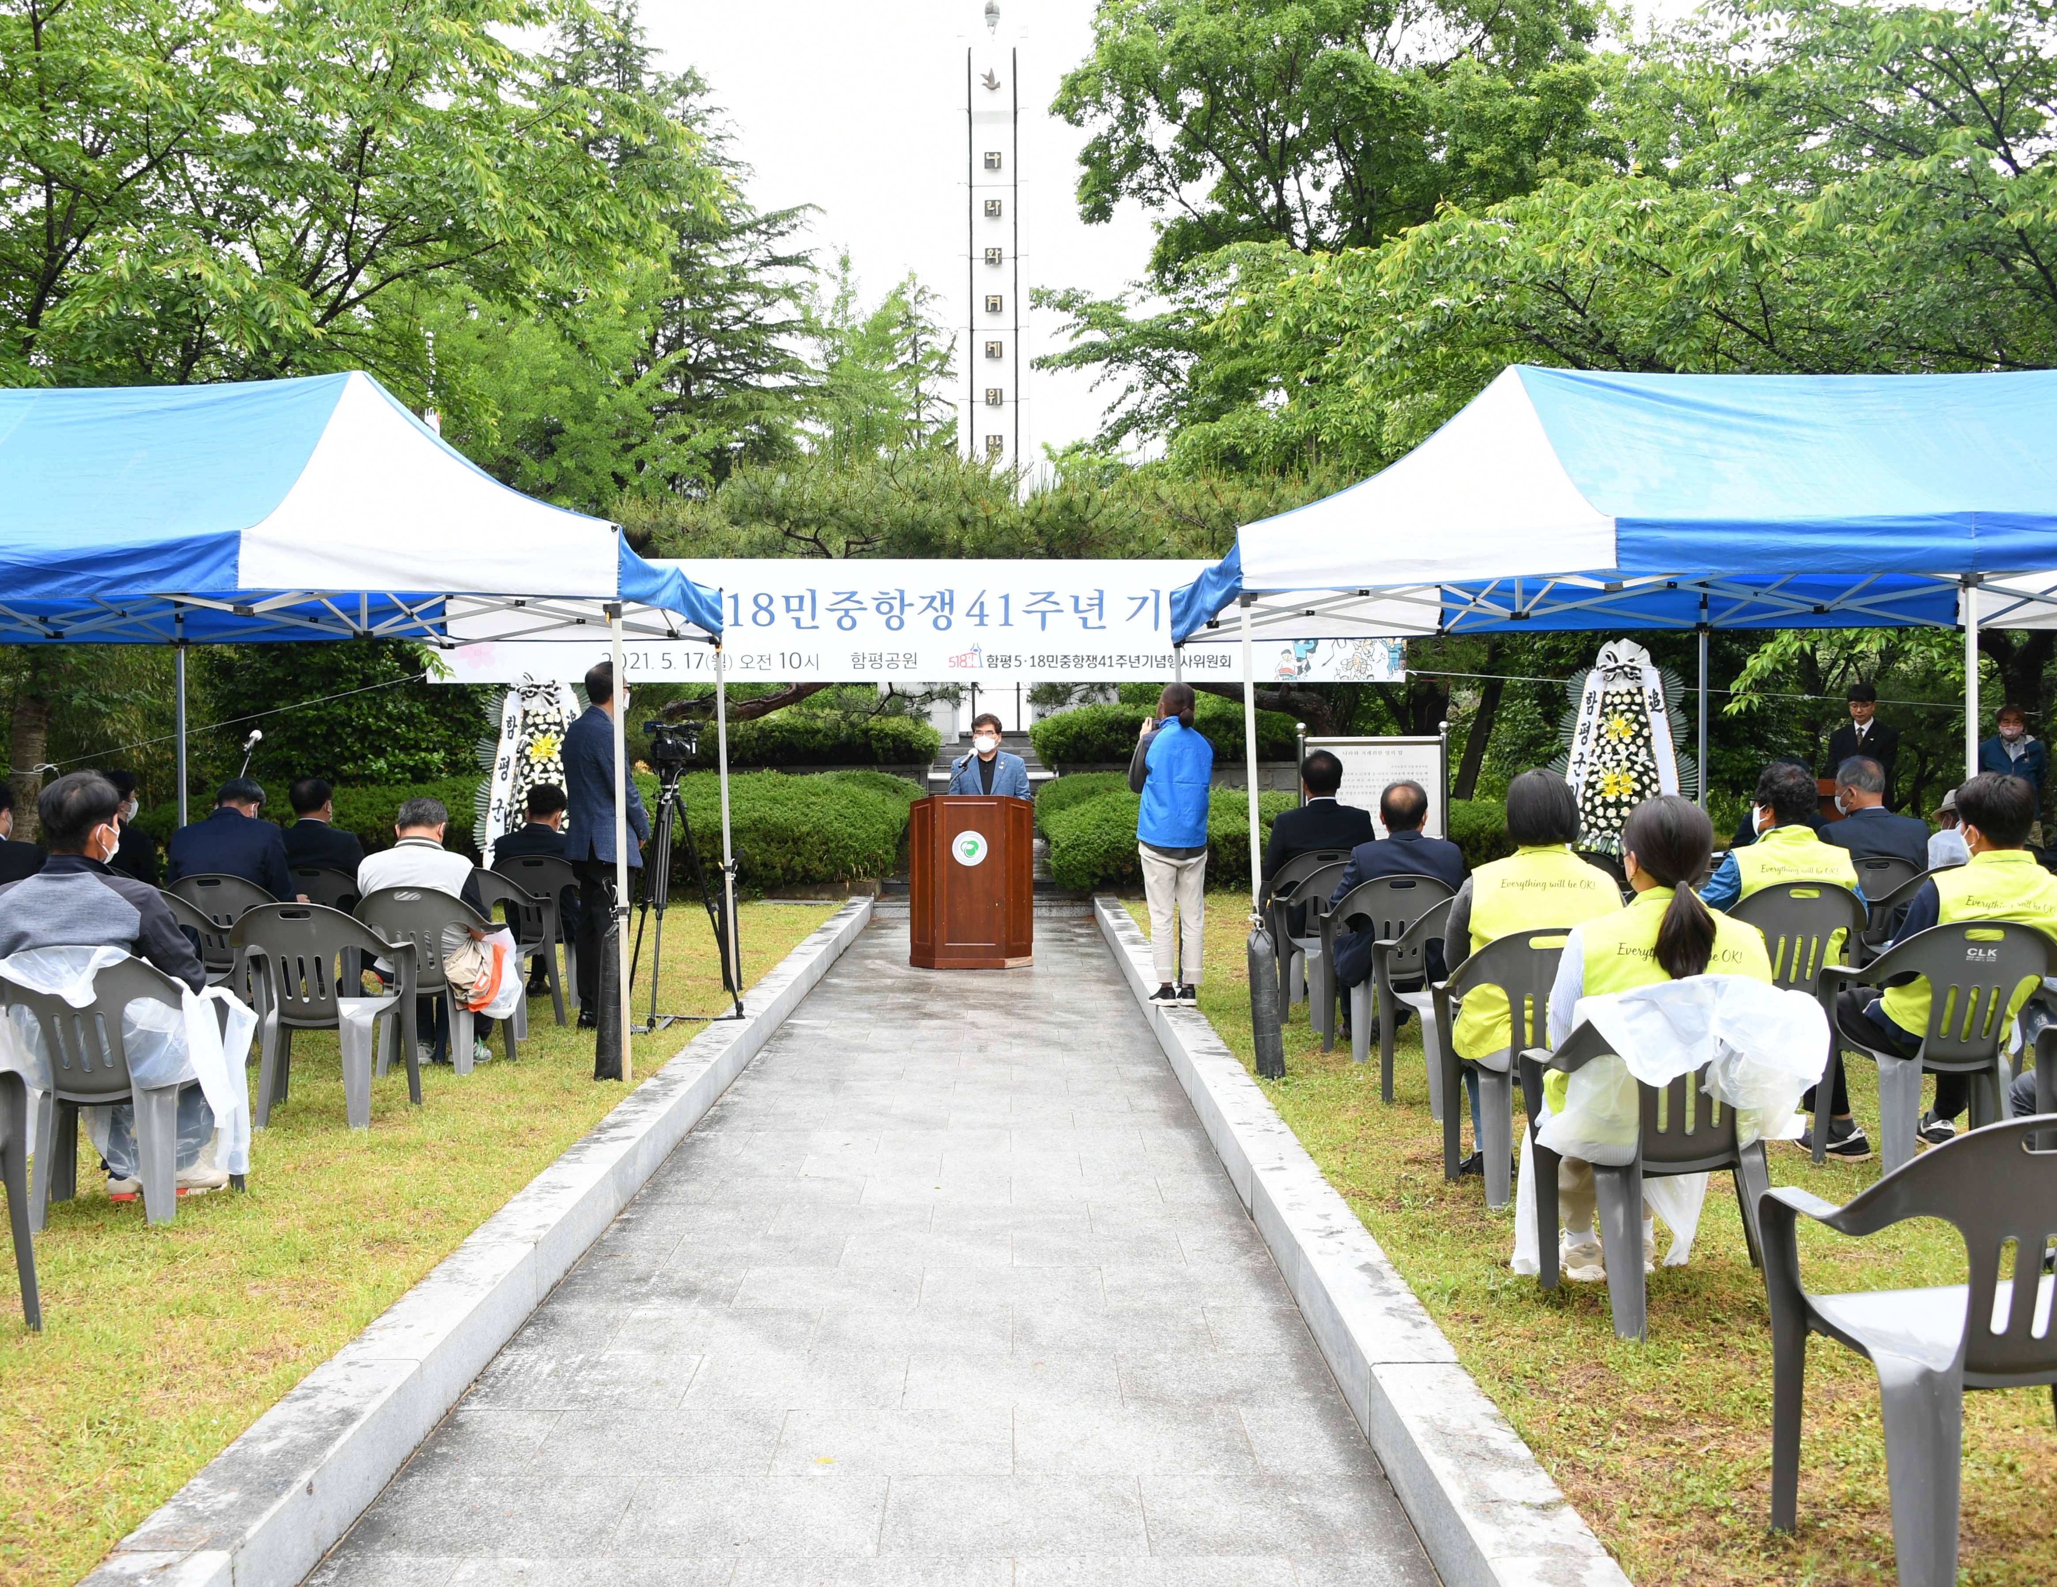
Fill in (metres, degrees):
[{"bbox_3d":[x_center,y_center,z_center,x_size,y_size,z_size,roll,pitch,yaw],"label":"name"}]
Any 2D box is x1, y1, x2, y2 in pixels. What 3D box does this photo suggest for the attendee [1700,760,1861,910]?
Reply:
[{"bbox_3d":[2.765,0.503,7.078,0.600,1.240,0.800,-1,2,-8],"label":"attendee"}]

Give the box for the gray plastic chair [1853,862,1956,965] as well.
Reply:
[{"bbox_3d":[4.299,0.704,8.741,0.580,0.790,0.560,0,1,-5],"label":"gray plastic chair"}]

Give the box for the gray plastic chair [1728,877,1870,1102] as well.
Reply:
[{"bbox_3d":[2.760,0.734,6.884,0.580,0.790,0.540,-1,2,-9],"label":"gray plastic chair"}]

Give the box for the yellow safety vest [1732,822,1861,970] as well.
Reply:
[{"bbox_3d":[2.804,0.390,6.814,0.470,0.560,0.320,-1,2,-8],"label":"yellow safety vest"}]

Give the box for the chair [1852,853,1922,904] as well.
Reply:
[{"bbox_3d":[3.808,0.678,8.503,0.580,0.790,0.540,-1,2,-3],"label":"chair"}]

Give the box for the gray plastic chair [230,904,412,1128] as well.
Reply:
[{"bbox_3d":[-2.573,0.788,6.754,0.580,0.790,0.540,0,2,2],"label":"gray plastic chair"}]

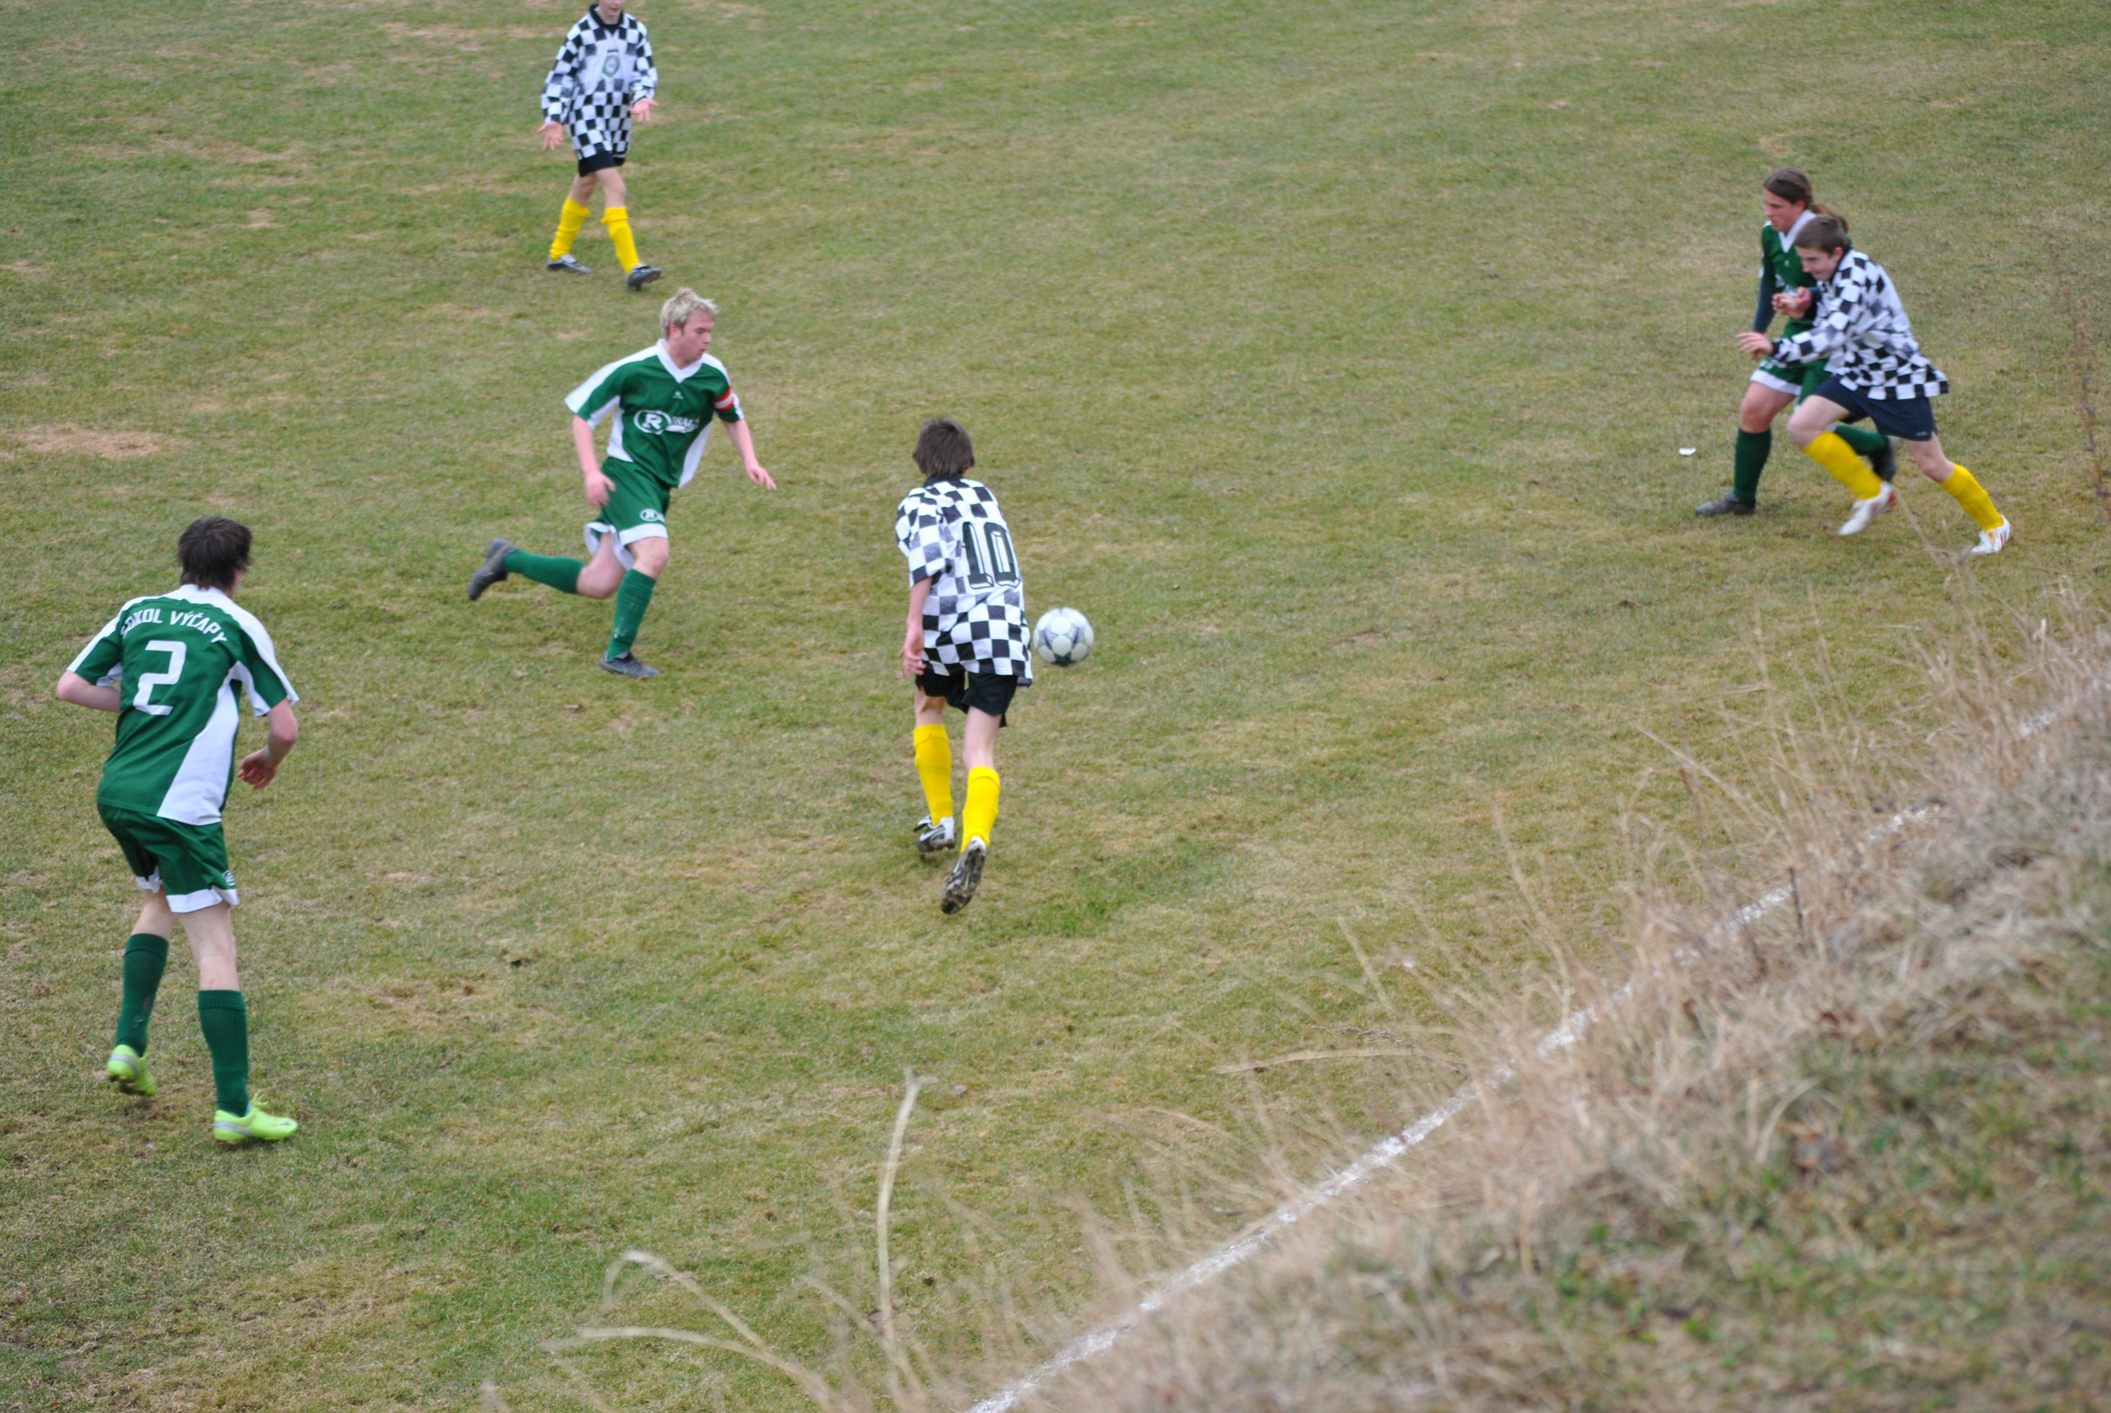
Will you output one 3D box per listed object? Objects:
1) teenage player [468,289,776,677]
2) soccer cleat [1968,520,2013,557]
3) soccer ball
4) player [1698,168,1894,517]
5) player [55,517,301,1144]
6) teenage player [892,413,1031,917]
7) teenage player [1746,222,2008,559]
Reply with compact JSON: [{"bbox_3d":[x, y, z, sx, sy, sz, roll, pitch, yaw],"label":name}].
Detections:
[{"bbox_3d":[-1.641,-0.921,22.026,1.050,1.500,0.820,11,16,41],"label":"teenage player"},{"bbox_3d":[3.889,-0.695,24.150,0.095,0.115,0.260,11,28,41],"label":"soccer cleat"},{"bbox_3d":[0.032,-0.255,21.400,0.220,0.220,0.220,0,12,0],"label":"soccer ball"},{"bbox_3d":[3.216,-1.609,25.155,0.920,1.500,0.600,-10,16,-37],"label":"player"},{"bbox_3d":[-2.406,0.302,15.951,0.620,1.720,0.600,10,16,37],"label":"player"},{"bbox_3d":[-0.287,-0.141,18.572,0.460,1.460,0.820,-3,13,-15],"label":"teenage player"},{"bbox_3d":[3.384,-1.307,23.967,1.100,1.420,0.580,-6,14,-26],"label":"teenage player"}]

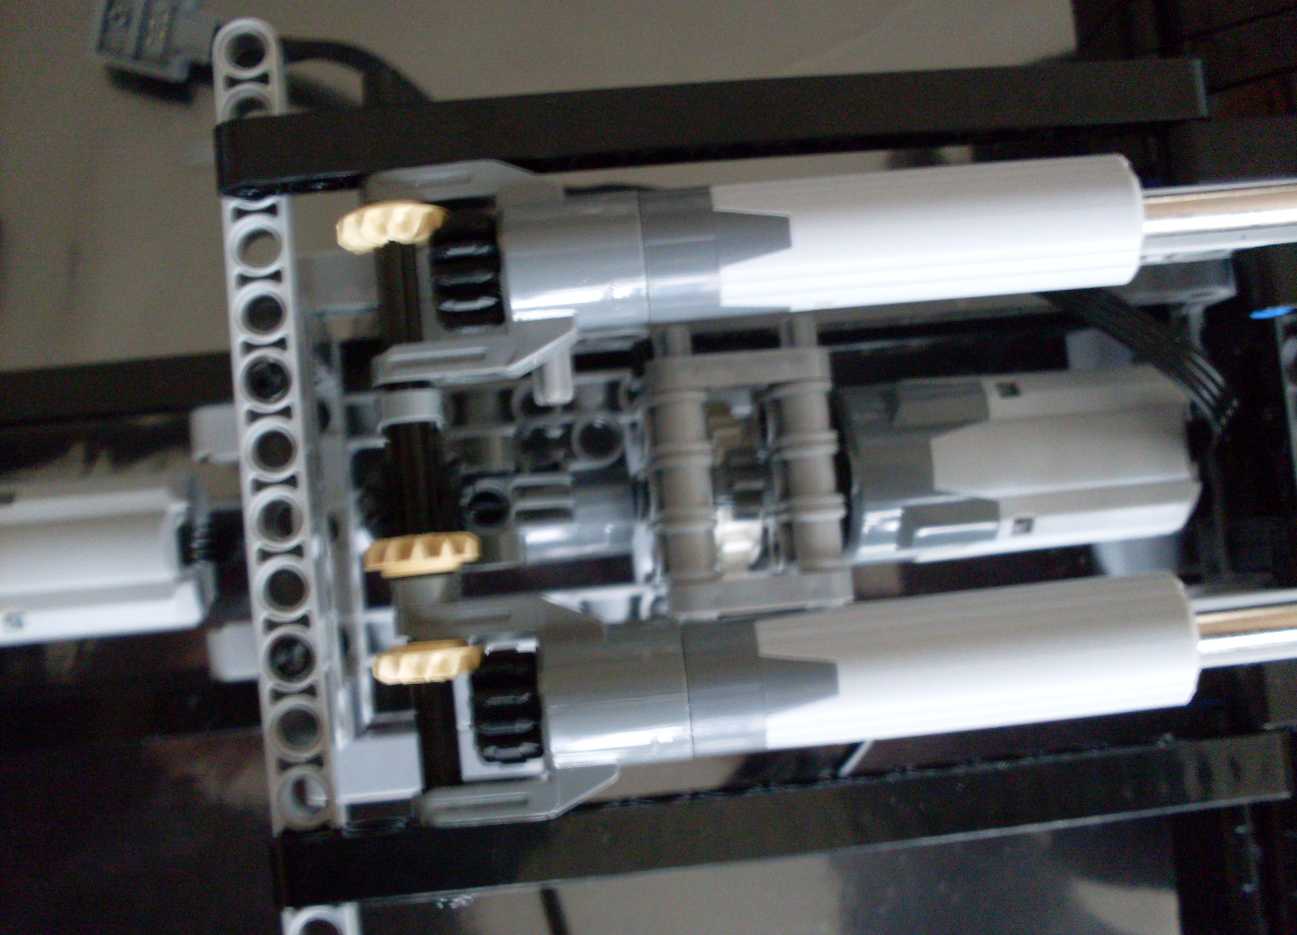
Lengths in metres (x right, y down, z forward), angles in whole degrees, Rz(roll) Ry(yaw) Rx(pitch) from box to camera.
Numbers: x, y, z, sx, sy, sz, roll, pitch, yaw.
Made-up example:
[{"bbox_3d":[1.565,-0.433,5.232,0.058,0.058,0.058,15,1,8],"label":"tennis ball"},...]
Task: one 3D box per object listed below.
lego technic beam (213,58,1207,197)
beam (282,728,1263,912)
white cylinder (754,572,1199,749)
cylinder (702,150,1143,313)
[{"bbox_3d":[0.009,-0.041,0.168,0.119,0.008,0.008,-5,86,-5],"label":"lego technic beam"},{"bbox_3d":[0.017,0.039,0.162,0.119,0.008,0.008,-5,86,-5],"label":"beam"},{"bbox_3d":[0.035,0.021,0.156,0.046,0.015,0.015,-6,86,-2],"label":"white cylinder"},{"bbox_3d":[0.030,-0.026,0.161,0.046,0.015,0.015,-5,86,-2],"label":"cylinder"}]

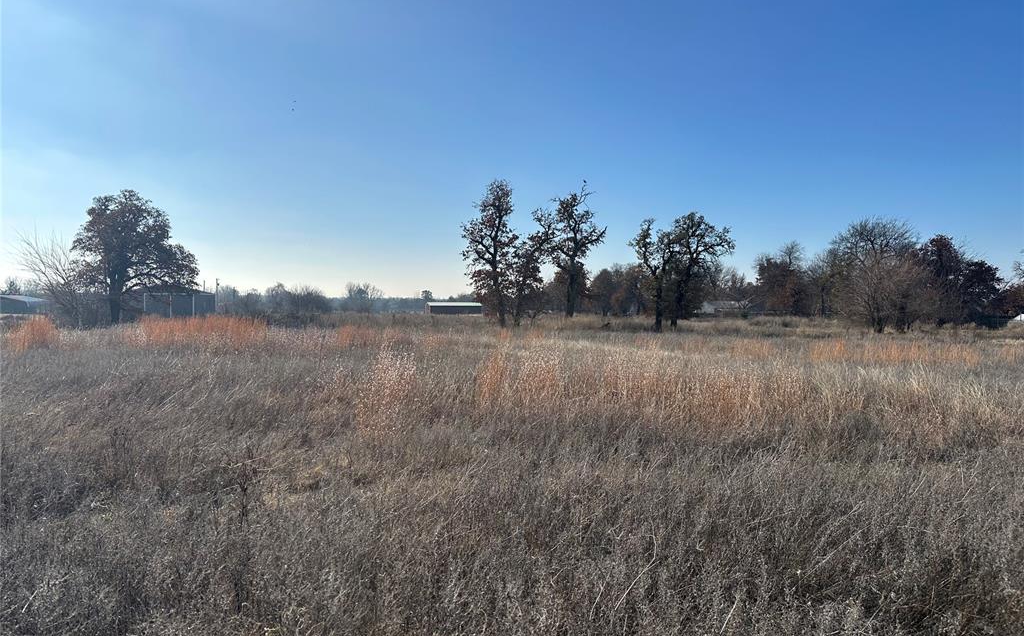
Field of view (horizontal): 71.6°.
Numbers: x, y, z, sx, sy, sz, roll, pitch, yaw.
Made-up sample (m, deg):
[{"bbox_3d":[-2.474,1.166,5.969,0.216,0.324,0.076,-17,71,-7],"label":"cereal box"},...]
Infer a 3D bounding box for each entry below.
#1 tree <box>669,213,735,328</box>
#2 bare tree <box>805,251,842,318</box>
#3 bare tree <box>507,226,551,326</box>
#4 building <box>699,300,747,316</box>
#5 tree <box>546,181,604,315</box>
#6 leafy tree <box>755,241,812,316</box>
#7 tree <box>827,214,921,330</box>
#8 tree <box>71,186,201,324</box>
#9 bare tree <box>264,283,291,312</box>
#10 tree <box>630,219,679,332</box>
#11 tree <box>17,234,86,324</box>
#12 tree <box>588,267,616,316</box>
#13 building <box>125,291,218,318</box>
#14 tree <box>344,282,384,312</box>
[{"bbox_3d":[13.810,-3.520,52.000,4.980,8.420,4.730,0,1,0],"label":"tree"},{"bbox_3d":[40.360,-4.470,92.000,4.920,9.070,4.680,0,1,0],"label":"bare tree"},{"bbox_3d":[1.230,-2.960,50.000,3.240,6.970,3.080,0,1,0],"label":"bare tree"},{"bbox_3d":[42.990,-1.840,145.000,9.800,3.650,7.350,0,1,14],"label":"building"},{"bbox_3d":[5.630,-5.940,62.000,5.240,11.790,4.720,0,1,0],"label":"tree"},{"bbox_3d":[30.590,-4.390,80.000,6.540,8.680,6.540,0,1,0],"label":"leafy tree"},{"bbox_3d":[21.890,-2.600,43.000,5.450,7.090,5.180,0,1,0],"label":"tree"},{"bbox_3d":[-26.580,-4.230,50.000,9.010,9.510,8.560,0,1,0],"label":"tree"},{"bbox_3d":[-49.330,-4.330,150.000,5.920,6.340,5.620,0,1,0],"label":"bare tree"},{"bbox_3d":[9.570,-2.810,47.000,3.440,7.550,3.270,0,1,0],"label":"tree"},{"bbox_3d":[-36.240,-3.040,56.000,5.680,7.410,5.110,0,1,0],"label":"tree"},{"bbox_3d":[11.220,-3.100,88.000,3.470,6.070,3.820,0,1,0],"label":"tree"},{"bbox_3d":[-48.500,-1.900,99.000,12.200,4.400,12.000,0,1,-24],"label":"building"},{"bbox_3d":[-35.800,-4.910,170.000,9.580,7.180,8.620,0,1,0],"label":"tree"}]

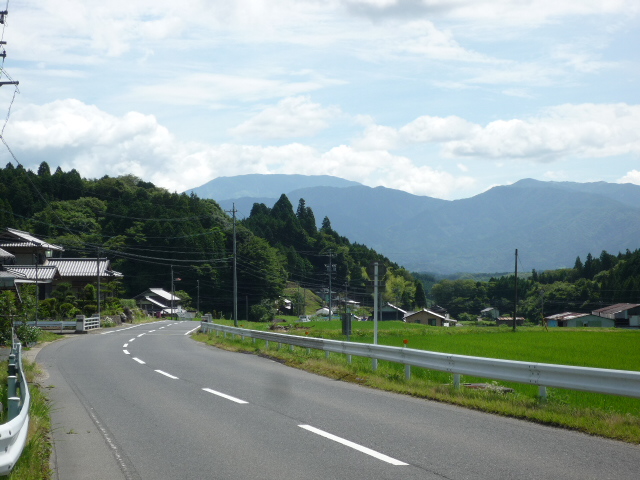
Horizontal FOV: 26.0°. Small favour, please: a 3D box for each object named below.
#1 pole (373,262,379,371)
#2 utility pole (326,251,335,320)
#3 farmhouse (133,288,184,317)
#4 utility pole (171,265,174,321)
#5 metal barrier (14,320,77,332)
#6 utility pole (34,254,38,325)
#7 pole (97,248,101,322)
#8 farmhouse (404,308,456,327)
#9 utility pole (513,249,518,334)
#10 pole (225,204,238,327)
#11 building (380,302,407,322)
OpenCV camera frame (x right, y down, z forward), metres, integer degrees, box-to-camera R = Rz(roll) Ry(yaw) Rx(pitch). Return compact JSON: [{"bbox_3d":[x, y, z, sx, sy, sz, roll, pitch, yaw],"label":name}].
[{"bbox_3d":[1.376,1.884,34.200,0.100,2.659,0.100,0,-3,0],"label":"pole"},{"bbox_3d":[1.582,6.764,205.000,1.300,10.719,0.500,0,-3,0],"label":"utility pole"},{"bbox_3d":[-26.017,10.167,222.000,7.000,4.803,8.000,0,-3,8],"label":"farmhouse"},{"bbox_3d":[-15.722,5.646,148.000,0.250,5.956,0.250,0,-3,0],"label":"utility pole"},{"bbox_3d":[-17.817,5.673,90.000,4.100,0.792,0.200,0,-3,0],"label":"metal barrier"},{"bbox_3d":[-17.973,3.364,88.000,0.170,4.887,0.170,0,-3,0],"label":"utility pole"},{"bbox_3d":[-16.591,3.544,104.000,0.250,5.888,0.250,0,-3,0],"label":"pole"},{"bbox_3d":[20.170,14.376,254.250,9.200,3.447,8.500,0,-3,0],"label":"farmhouse"},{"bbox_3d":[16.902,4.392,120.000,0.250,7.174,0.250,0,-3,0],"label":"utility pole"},{"bbox_3d":[-8.276,2.473,135.000,1.200,11.956,0.400,0,-3,0],"label":"pole"},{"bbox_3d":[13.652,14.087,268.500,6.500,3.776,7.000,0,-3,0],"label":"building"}]

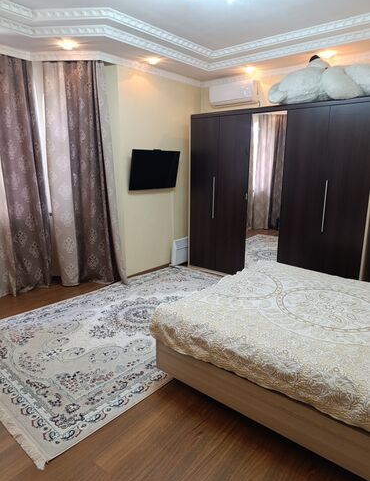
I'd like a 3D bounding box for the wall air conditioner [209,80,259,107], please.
[{"bbox_3d":[0.680,-2.071,4.622,0.714,0.253,0.190,12,18,40],"label":"wall air conditioner"}]

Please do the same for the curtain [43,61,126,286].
[{"bbox_3d":[-1.190,-0.763,4.062,0.851,2.718,0.198,0,14,-2],"label":"curtain"}]

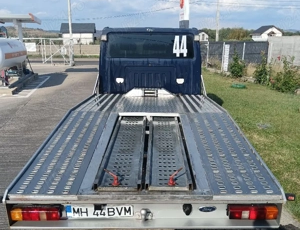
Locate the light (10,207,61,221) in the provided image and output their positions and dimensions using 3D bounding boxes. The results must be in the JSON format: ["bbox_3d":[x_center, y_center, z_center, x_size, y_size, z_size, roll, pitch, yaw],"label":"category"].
[{"bbox_3d":[-0.877,0.758,2.400,0.365,0.100,0.065,0,14,1],"label":"light"}]

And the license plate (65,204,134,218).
[{"bbox_3d":[-0.388,0.752,2.420,0.520,0.112,0.015,0,14,1],"label":"license plate"}]

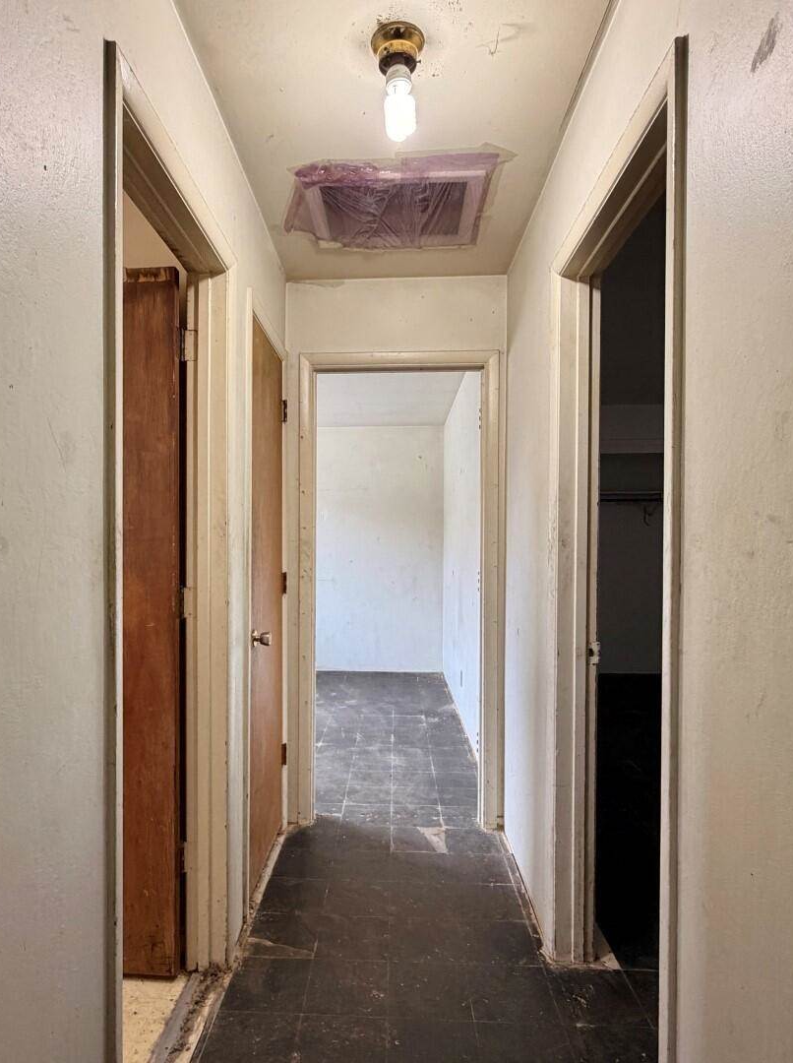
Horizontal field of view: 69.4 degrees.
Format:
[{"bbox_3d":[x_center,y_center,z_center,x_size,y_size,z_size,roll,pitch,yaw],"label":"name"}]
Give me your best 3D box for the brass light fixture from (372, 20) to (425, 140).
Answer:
[{"bbox_3d":[0.004,-1.043,1.375,0.127,0.238,0.127,0,0,0],"label":"brass light fixture"}]

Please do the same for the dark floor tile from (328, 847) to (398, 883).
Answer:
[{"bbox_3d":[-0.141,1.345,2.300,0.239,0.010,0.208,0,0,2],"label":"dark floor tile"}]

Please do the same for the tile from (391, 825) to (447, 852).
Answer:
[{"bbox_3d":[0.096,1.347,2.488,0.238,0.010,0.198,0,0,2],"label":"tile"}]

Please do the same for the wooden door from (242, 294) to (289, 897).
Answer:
[{"bbox_3d":[-0.507,0.250,2.225,0.060,2.060,0.540,0,-1,1],"label":"wooden door"}]

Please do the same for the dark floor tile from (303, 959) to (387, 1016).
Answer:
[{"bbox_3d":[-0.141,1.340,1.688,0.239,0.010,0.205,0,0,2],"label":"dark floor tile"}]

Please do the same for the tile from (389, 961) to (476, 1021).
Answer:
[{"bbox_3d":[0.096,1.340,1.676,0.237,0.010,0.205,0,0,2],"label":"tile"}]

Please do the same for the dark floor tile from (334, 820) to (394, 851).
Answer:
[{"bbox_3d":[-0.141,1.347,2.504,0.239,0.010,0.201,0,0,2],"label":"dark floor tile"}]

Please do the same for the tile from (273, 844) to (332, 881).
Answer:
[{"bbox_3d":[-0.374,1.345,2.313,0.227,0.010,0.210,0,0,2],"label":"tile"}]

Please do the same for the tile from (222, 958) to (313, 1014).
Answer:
[{"bbox_3d":[-0.374,1.340,1.697,0.226,0.010,0.206,0,0,2],"label":"tile"}]

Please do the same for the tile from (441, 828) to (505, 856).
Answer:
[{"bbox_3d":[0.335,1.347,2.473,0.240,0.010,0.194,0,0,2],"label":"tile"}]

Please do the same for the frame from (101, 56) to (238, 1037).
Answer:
[{"bbox_3d":[-0.558,0.253,1.384,0.138,2.159,0.829,0,0,0],"label":"frame"}]

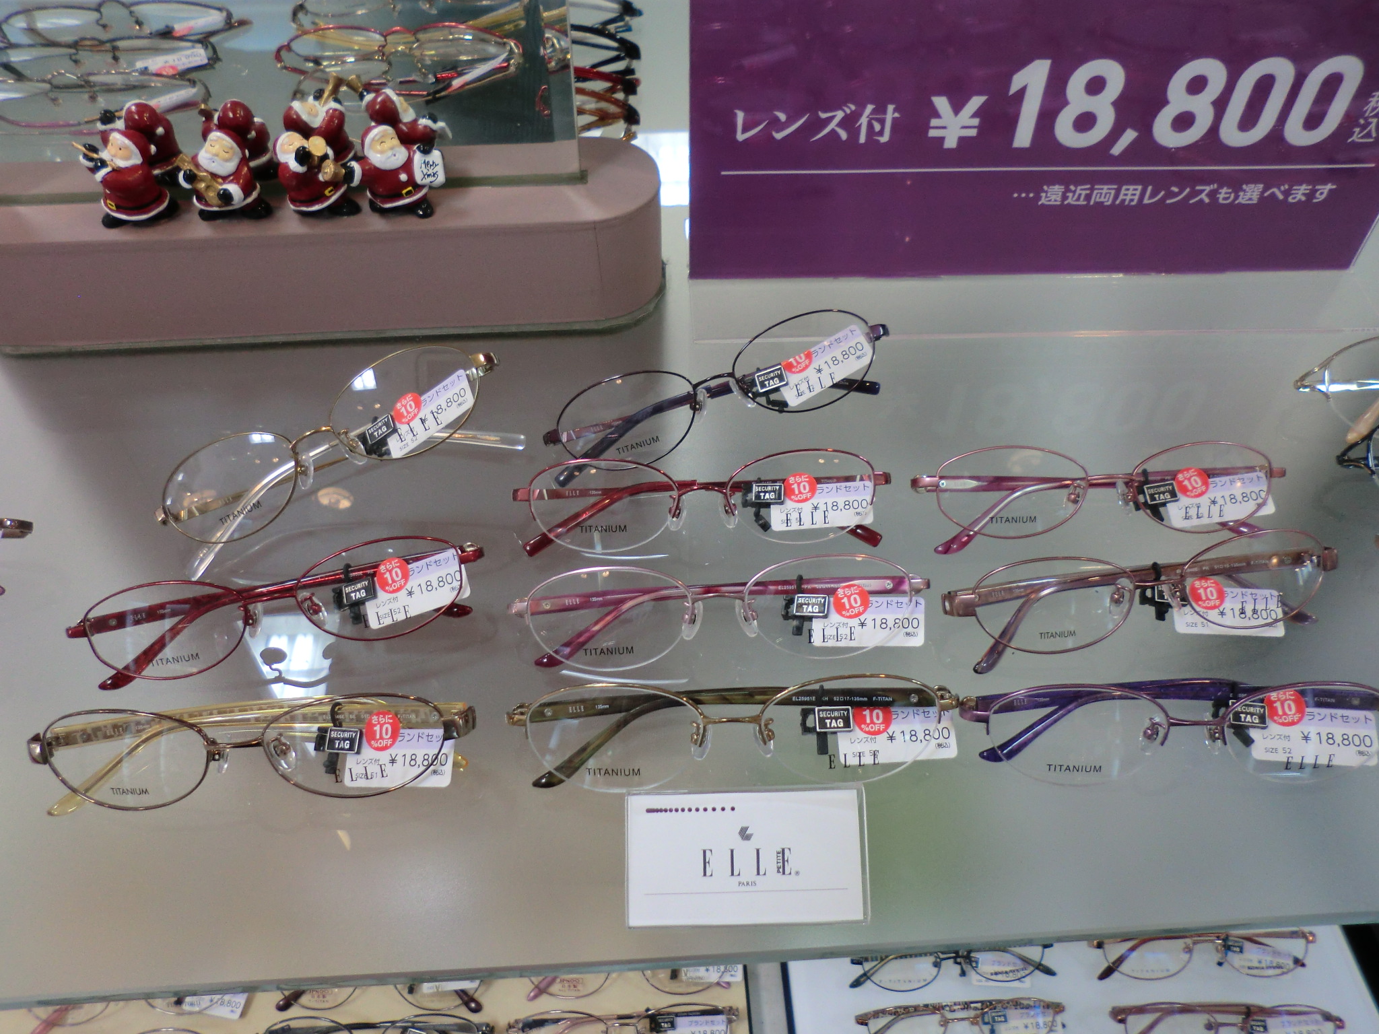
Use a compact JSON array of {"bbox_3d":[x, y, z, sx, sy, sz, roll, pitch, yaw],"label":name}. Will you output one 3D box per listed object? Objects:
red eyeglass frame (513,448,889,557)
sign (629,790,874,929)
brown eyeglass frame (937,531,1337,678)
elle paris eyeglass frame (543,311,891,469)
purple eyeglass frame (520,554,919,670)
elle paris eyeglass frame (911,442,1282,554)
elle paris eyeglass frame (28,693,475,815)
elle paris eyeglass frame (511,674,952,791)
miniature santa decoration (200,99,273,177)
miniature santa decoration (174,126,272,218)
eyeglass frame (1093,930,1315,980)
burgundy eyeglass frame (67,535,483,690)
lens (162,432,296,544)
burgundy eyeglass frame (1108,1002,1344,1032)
[{"bbox_3d":[0.005,-0.009,0.393,0.137,0.039,0.033,-1,16,-2],"label":"red eyeglass frame"},{"bbox_3d":[0.015,0.091,0.295,0.066,0.006,0.038,-1,82,0],"label":"sign"},{"bbox_3d":[0.147,0.022,0.354,0.134,0.036,0.028,-6,16,-5],"label":"brown eyeglass frame"},{"bbox_3d":[0.010,-0.050,0.413,0.137,0.039,0.033,-18,11,-1],"label":"elle paris eyeglass frame"},{"bbox_3d":[0.009,0.028,0.347,0.133,0.036,0.027,-3,16,-2],"label":"purple eyeglass frame"},{"bbox_3d":[0.150,-0.012,0.399,0.137,0.039,0.033,0,16,-1],"label":"elle paris eyeglass frame"},{"bbox_3d":[-0.134,0.068,0.333,0.137,0.039,0.033,-2,16,-1],"label":"elle paris eyeglass frame"},{"bbox_3d":[0.014,0.062,0.332,0.137,0.039,0.033,-1,16,-1],"label":"elle paris eyeglass frame"},{"bbox_3d":[-0.175,-0.145,0.413,0.033,0.036,0.024,-7,50,-6],"label":"miniature santa decoration"},{"bbox_3d":[-0.173,-0.128,0.400,0.033,0.036,0.024,2,50,2],"label":"miniature santa decoration"},{"bbox_3d":[0.297,0.249,0.627,0.133,0.036,0.028,-2,16,-1],"label":"eyeglass frame"},{"bbox_3d":[-0.137,0.027,0.361,0.137,0.039,0.033,-11,19,-4],"label":"burgundy eyeglass frame"},{"bbox_3d":[-0.162,-0.010,0.378,0.052,0.037,0.006,-23,8,7],"label":"lens"},{"bbox_3d":[0.305,0.285,0.613,0.134,0.036,0.028,1,16,2],"label":"burgundy eyeglass frame"}]

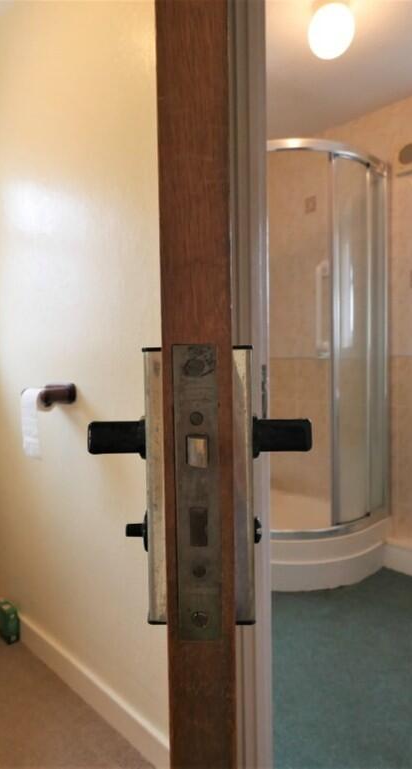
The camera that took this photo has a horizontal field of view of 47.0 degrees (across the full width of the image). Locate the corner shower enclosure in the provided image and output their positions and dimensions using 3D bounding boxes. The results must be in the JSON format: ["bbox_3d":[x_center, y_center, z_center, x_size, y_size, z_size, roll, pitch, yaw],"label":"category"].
[{"bbox_3d":[0.391,-0.087,2.416,0.813,1.987,0.845,-4,5,-44],"label":"corner shower enclosure"}]

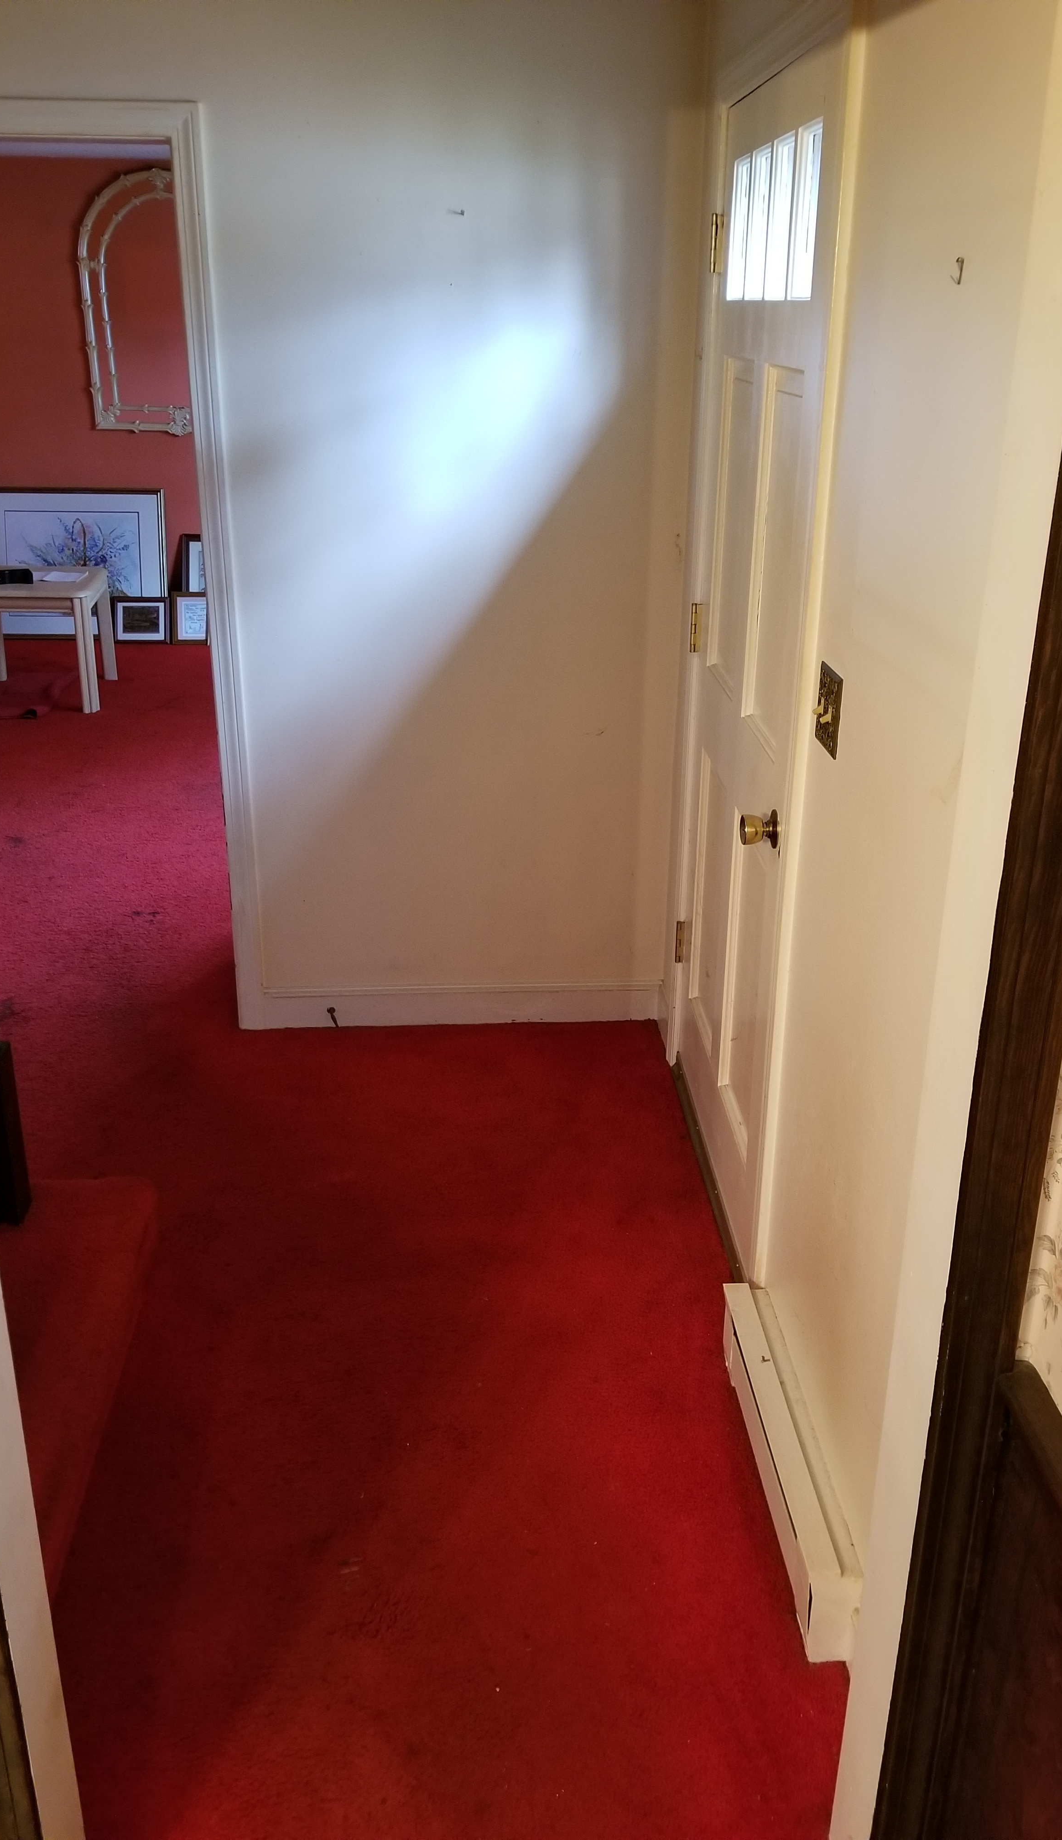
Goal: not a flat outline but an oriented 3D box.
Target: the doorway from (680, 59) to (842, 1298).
[{"bbox_3d":[0.416,-0.449,2.655,0.045,2.030,0.880,-1,23,-3],"label":"doorway"}]

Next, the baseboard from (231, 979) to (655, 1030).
[{"bbox_3d":[-0.200,0.215,3.580,1.050,0.120,0.018,-1,23,-3],"label":"baseboard"}]

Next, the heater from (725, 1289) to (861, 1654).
[{"bbox_3d":[0.388,0.816,2.142,0.072,0.162,0.630,-1,23,-3],"label":"heater"}]

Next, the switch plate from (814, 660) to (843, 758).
[{"bbox_3d":[0.416,-0.294,1.931,0.008,0.114,0.115,-1,23,-3],"label":"switch plate"}]

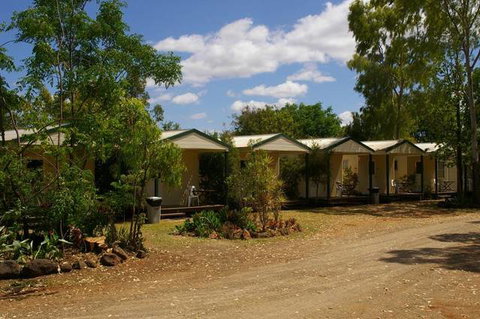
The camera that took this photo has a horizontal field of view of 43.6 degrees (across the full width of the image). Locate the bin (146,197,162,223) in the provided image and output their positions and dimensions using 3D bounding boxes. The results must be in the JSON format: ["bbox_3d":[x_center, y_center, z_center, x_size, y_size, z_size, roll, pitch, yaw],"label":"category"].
[{"bbox_3d":[-2.950,1.760,20.600,0.540,0.930,0.550,0,-1,-17],"label":"bin"}]

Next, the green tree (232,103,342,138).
[{"bbox_3d":[3.600,-0.900,46.000,8.500,6.800,7.800,0,-1,0],"label":"green tree"}]

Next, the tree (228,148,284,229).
[{"bbox_3d":[0.450,0.880,17.600,1.700,2.400,1.650,0,-1,0],"label":"tree"}]

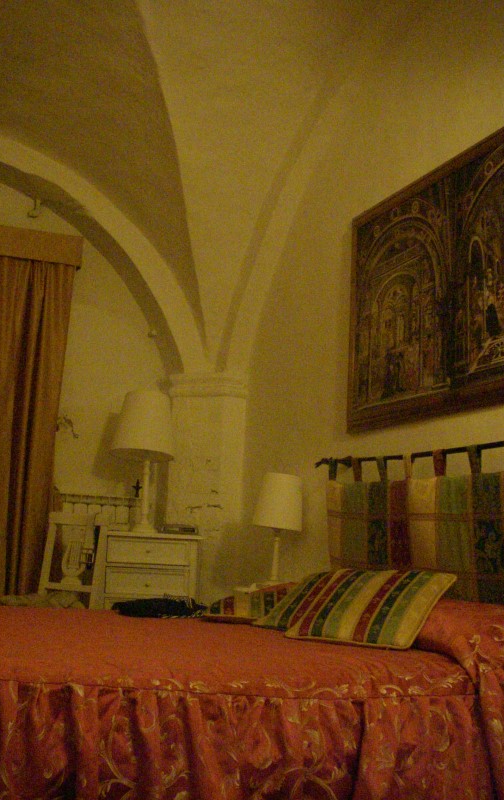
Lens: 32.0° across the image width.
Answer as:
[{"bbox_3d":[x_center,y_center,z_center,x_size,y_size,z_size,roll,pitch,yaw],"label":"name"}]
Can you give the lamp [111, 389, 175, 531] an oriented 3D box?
[{"bbox_3d":[-0.485,0.272,4.000,0.285,0.635,0.285,6,-10,-17],"label":"lamp"}]

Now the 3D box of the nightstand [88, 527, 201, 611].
[{"bbox_3d":[-0.507,0.985,3.920,0.450,0.740,0.370,6,-10,-17],"label":"nightstand"}]

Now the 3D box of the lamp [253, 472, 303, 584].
[{"bbox_3d":[0.105,0.538,3.700,0.205,0.460,0.205,3,-9,0],"label":"lamp"}]

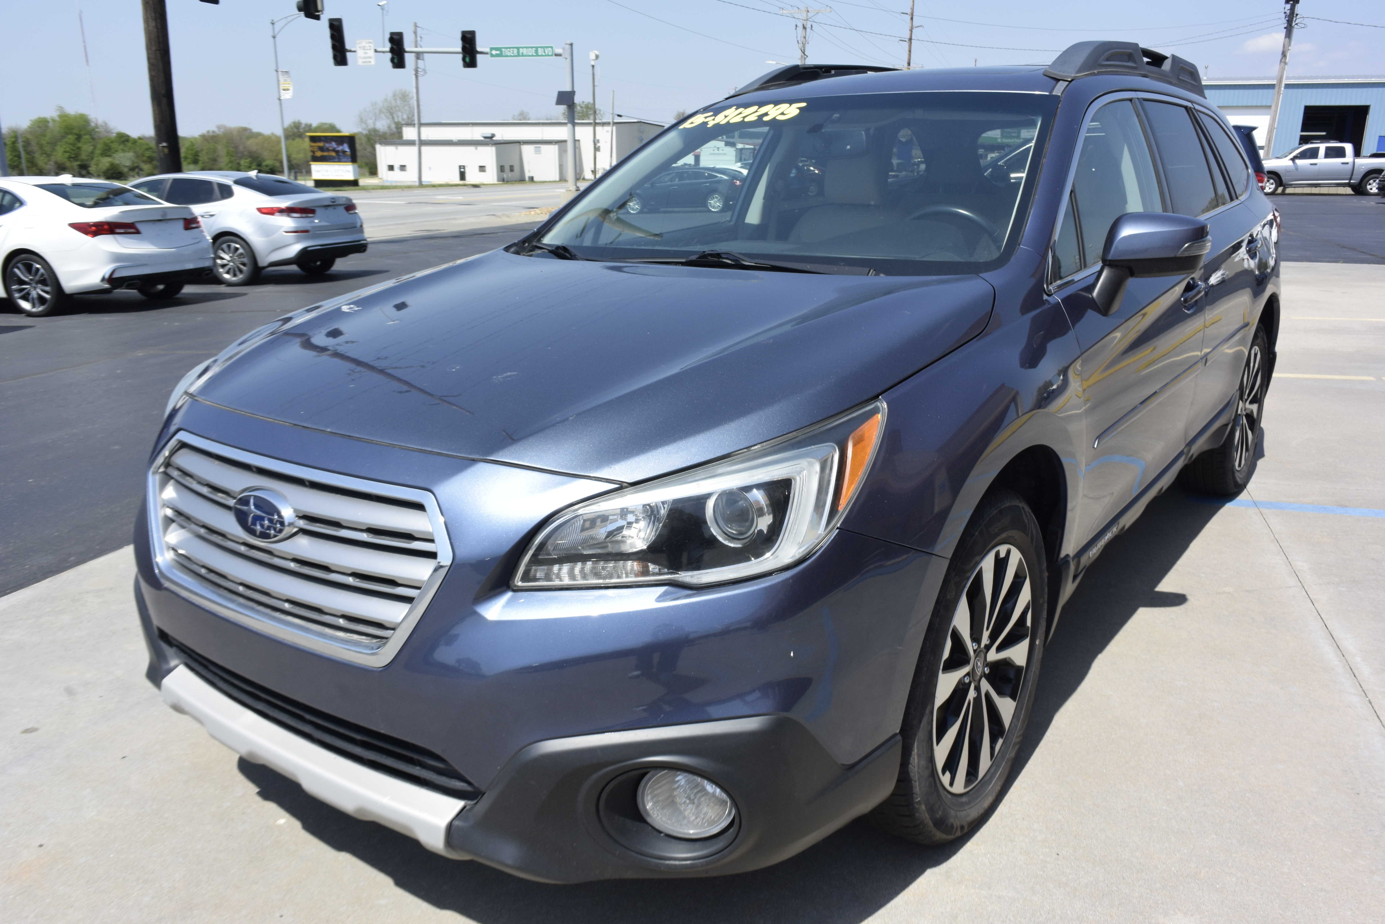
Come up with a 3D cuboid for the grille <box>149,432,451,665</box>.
[{"bbox_3d":[-0.684,0.130,1.689,0.840,0.279,0.130,10,18,35],"label":"grille"}]

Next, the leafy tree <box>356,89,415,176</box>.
[{"bbox_3d":[-45.279,-48.422,153.309,9.000,12.345,8.500,0,16,0],"label":"leafy tree"}]

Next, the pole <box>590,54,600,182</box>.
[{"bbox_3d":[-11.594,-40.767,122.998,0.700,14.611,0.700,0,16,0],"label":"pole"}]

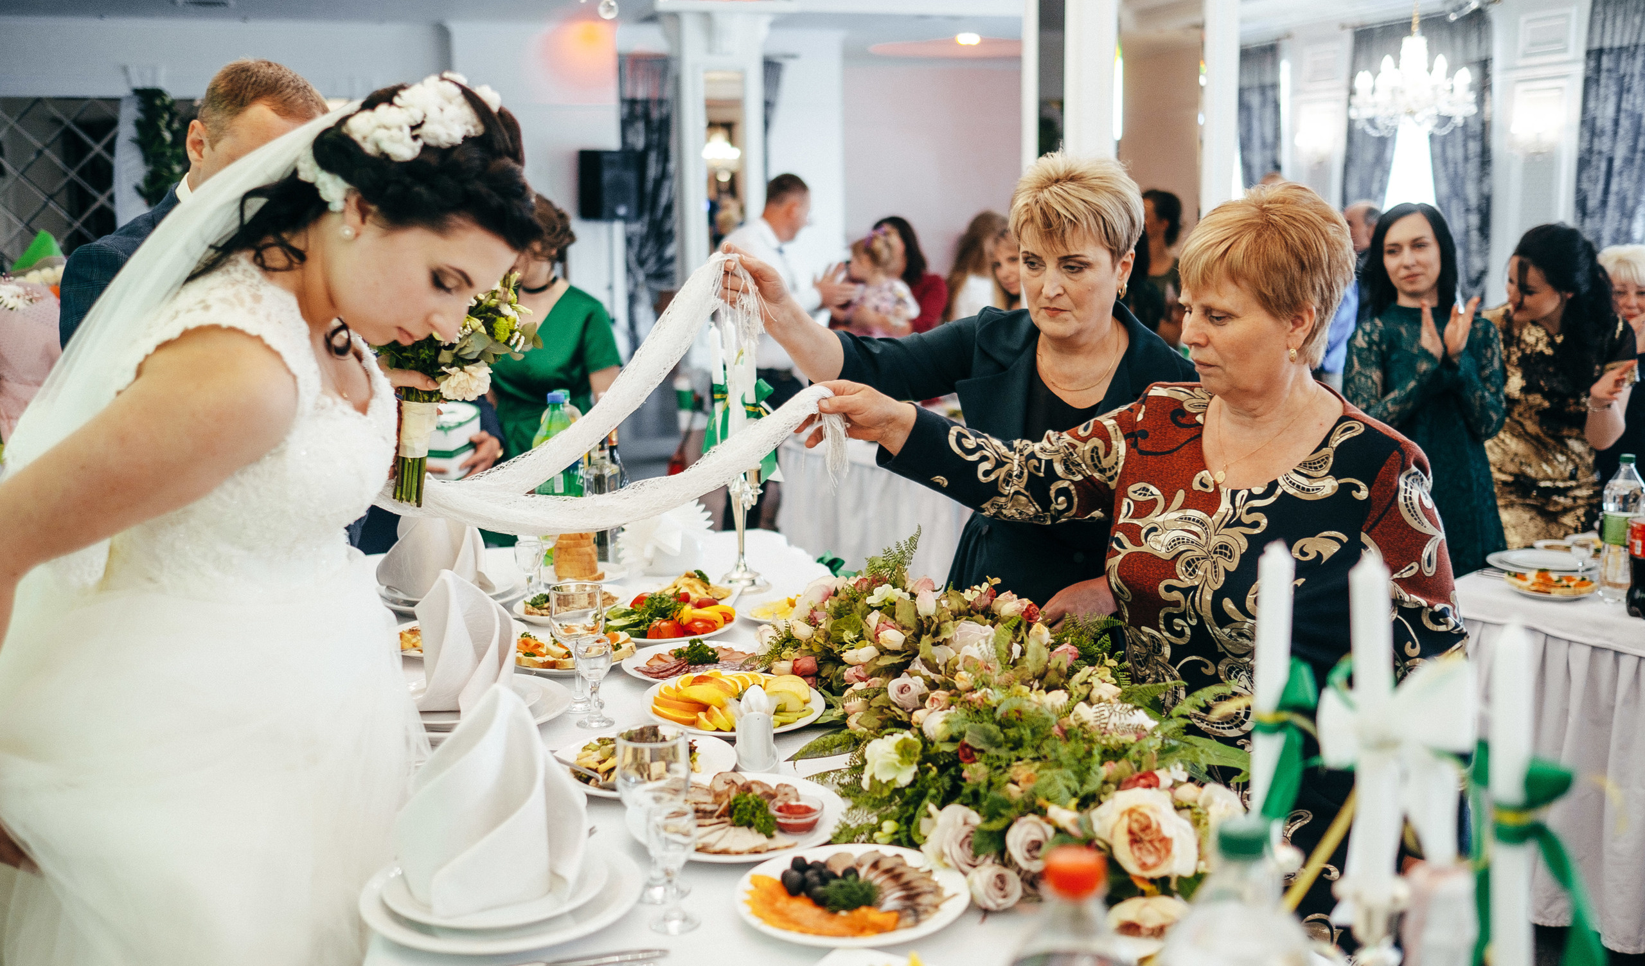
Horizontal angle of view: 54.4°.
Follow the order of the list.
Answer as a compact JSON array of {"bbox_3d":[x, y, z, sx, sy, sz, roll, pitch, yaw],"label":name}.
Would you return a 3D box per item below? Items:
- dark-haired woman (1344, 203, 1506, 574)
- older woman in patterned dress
[{"bbox_3d":[1.542,0.105,4.207,0.440,1.660,0.330,3,11,19],"label":"dark-haired woman"},{"bbox_3d":[0.395,0.458,1.900,0.640,1.600,0.540,-8,13,-34],"label":"older woman in patterned dress"}]

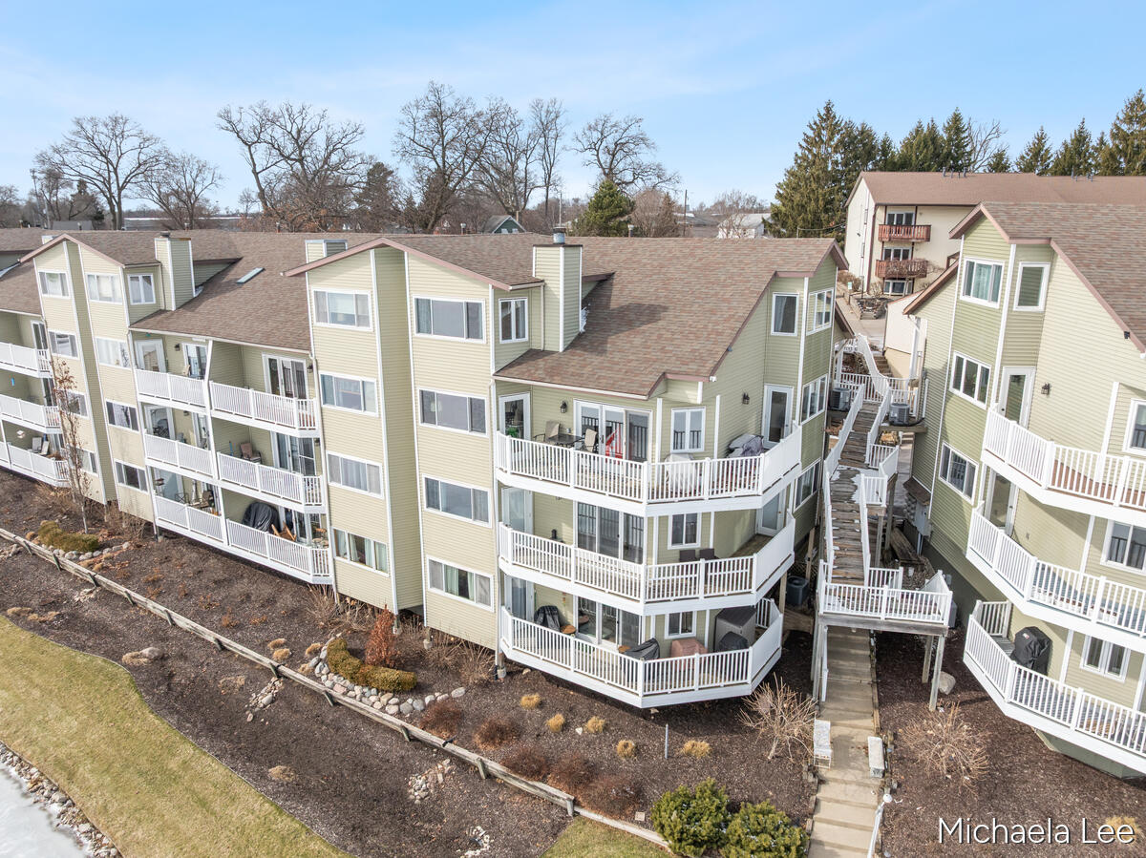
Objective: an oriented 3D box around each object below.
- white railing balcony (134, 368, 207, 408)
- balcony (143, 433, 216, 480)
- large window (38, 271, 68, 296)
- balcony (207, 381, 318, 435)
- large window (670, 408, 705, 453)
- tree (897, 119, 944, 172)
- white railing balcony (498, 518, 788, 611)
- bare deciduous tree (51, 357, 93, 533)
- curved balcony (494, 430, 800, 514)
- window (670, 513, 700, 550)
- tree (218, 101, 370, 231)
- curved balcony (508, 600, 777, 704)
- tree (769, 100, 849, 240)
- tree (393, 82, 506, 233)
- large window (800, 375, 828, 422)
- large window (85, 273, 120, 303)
[{"bbox_3d":[-16.134,-1.715,33.467,5.764,1.472,2.110,9,17,33],"label":"white railing balcony"},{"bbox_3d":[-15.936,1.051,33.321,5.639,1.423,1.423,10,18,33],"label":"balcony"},{"bbox_3d":[-23.602,-6.587,36.133,2.689,1.215,0.150,10,18,33],"label":"large window"},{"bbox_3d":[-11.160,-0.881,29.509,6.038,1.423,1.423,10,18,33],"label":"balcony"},{"bbox_3d":[3.191,0.058,22.017,0.970,1.290,0.120,-3,15,-11],"label":"large window"},{"bbox_3d":[36.957,-25.139,86.505,6.600,16.257,6.600,0,14,0],"label":"tree"},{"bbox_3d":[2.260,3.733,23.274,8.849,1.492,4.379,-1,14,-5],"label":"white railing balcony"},{"bbox_3d":[-22.866,0.840,36.252,1.350,8.282,1.350,0,15,0],"label":"bare deciduous tree"},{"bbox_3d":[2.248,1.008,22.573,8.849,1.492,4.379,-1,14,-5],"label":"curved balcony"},{"bbox_3d":[3.166,2.791,22.382,0.990,1.230,0.150,-3,15,-11],"label":"window"},{"bbox_3d":[-28.022,-24.461,81.999,14.320,17.450,12.172,-5,16,-17],"label":"tree"},{"bbox_3d":[2.254,6.438,24.040,8.514,1.405,4.429,-3,15,-11],"label":"curved balcony"},{"bbox_3d":[22.135,-22.204,74.852,9.000,16.506,9.000,0,14,0],"label":"tree"},{"bbox_3d":[-12.388,-25.446,82.240,12.400,19.397,12.400,0,14,0],"label":"tree"},{"bbox_3d":[7.731,-0.955,25.404,0.150,1.200,2.384,10,18,33],"label":"large window"},{"bbox_3d":[-19.915,-5.969,33.751,2.776,1.215,0.150,10,18,33],"label":"large window"}]

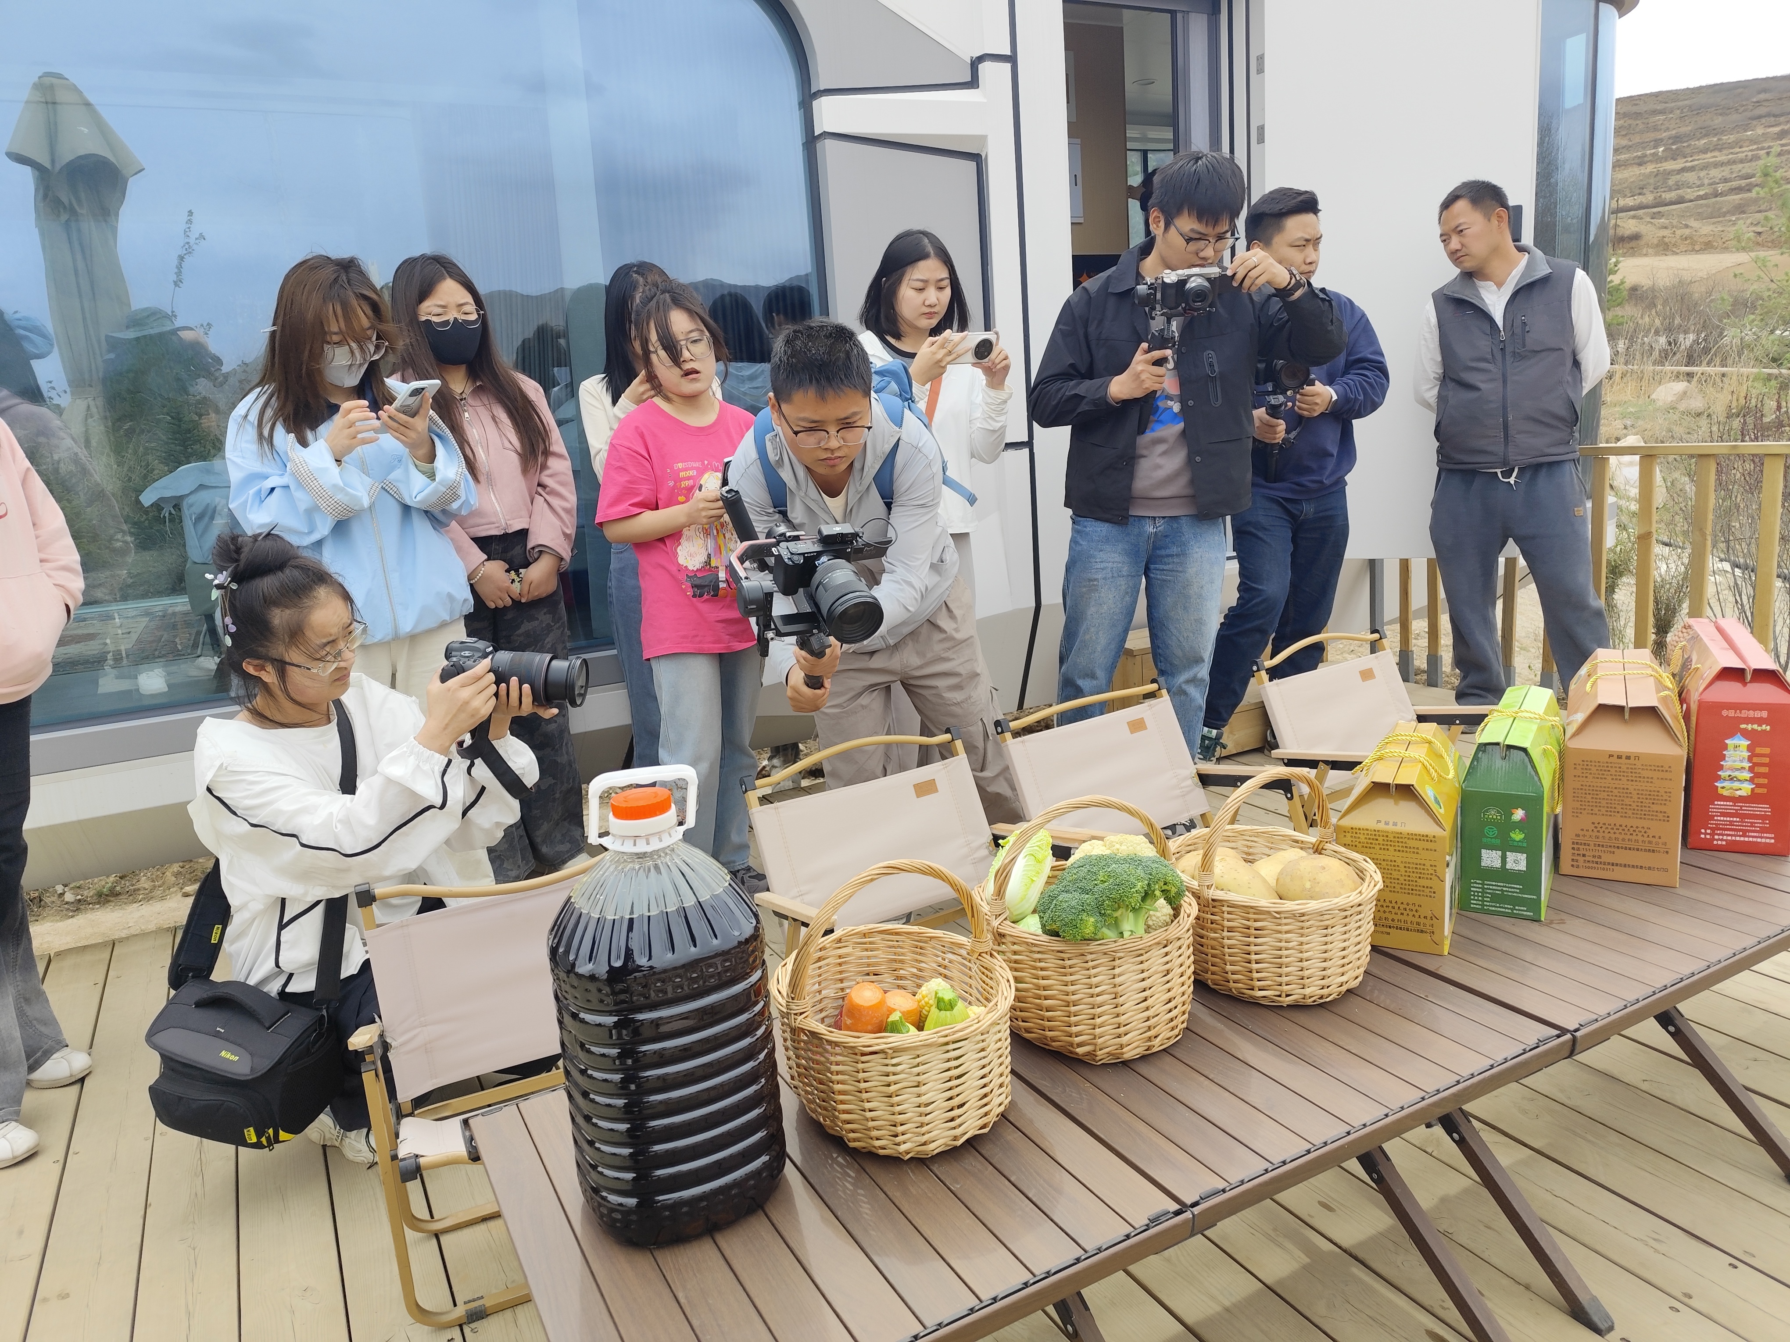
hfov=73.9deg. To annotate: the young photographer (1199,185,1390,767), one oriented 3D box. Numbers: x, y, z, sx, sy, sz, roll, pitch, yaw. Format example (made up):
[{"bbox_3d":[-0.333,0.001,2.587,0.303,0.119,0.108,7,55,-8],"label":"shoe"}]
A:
[{"bbox_3d":[1.240,-0.590,3.760,0.580,1.760,0.480,-7,11,-14],"label":"young photographer"}]

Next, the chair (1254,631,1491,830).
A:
[{"bbox_3d":[1.175,0.240,2.743,0.500,0.530,0.430,-11,13,-33],"label":"chair"}]

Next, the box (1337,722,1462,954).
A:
[{"bbox_3d":[0.698,0.217,1.636,0.130,0.220,0.310,2,12,28],"label":"box"}]

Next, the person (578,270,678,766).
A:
[{"bbox_3d":[-0.657,-0.330,3.430,0.450,1.620,0.360,-12,14,-36],"label":"person"}]

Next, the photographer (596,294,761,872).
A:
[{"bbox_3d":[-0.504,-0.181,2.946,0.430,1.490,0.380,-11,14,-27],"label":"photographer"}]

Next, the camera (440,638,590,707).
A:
[{"bbox_3d":[-0.625,0.003,1.950,0.230,0.100,0.130,12,13,5],"label":"camera"}]

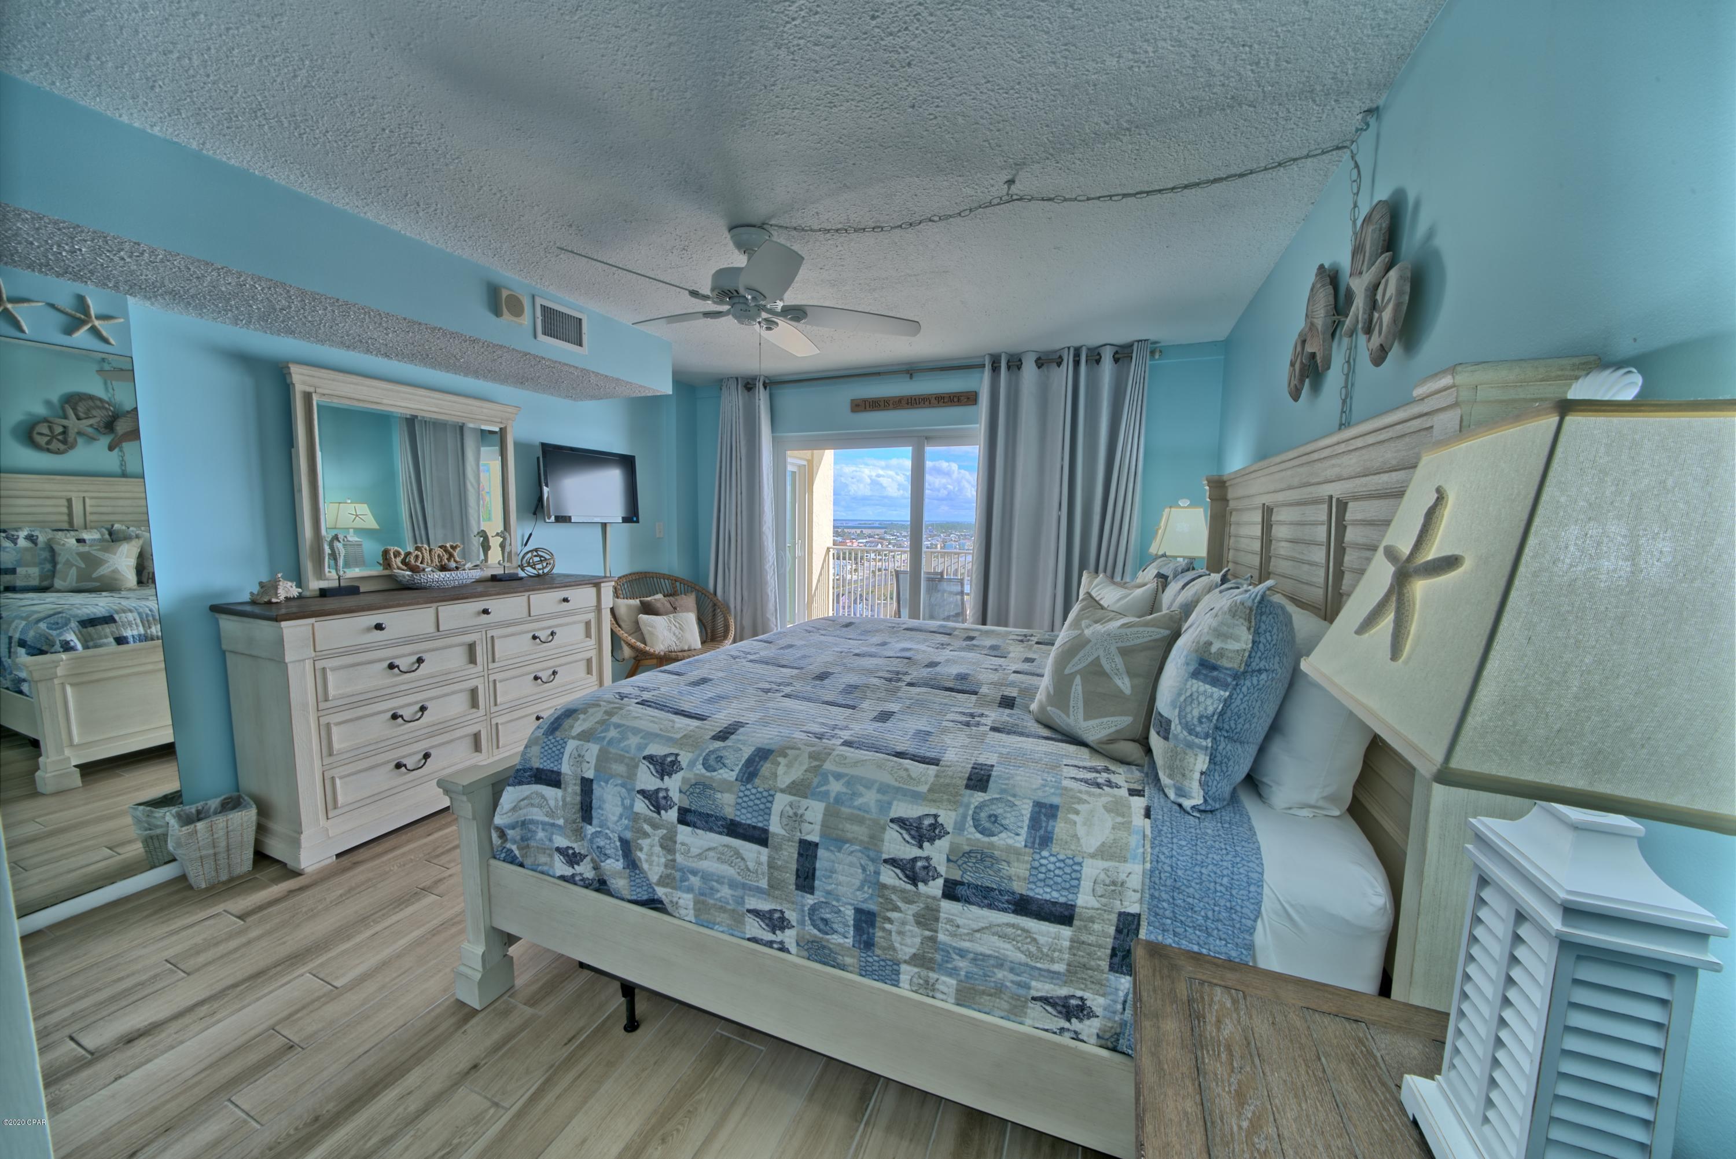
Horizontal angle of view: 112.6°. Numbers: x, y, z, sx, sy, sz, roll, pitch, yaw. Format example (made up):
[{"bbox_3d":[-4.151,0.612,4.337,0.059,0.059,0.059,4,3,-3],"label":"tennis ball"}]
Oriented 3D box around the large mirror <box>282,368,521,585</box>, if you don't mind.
[{"bbox_3d":[-2.266,-0.464,2.994,0.070,0.997,1.037,3,6,22],"label":"large mirror"}]

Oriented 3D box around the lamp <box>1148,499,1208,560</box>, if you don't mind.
[{"bbox_3d":[1.684,-0.051,3.130,0.272,0.755,0.373,3,6,22],"label":"lamp"}]

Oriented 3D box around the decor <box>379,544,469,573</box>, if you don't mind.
[{"bbox_3d":[-2.187,-0.111,2.871,0.081,0.126,0.373,3,6,22],"label":"decor"}]

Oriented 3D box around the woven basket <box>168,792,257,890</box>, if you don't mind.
[{"bbox_3d":[-2.555,1.036,2.265,0.235,0.250,0.205,4,7,34],"label":"woven basket"}]

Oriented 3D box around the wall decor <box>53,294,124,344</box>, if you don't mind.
[{"bbox_3d":[-2.661,-0.892,1.984,0.025,0.151,0.151,3,6,22],"label":"wall decor"}]

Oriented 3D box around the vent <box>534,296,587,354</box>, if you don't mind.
[{"bbox_3d":[-1.566,-1.301,2.979,0.025,0.203,0.306,3,6,22],"label":"vent"}]

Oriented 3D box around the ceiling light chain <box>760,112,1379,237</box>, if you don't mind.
[{"bbox_3d":[0.496,-1.265,1.914,1.900,0.130,0.060,3,6,22],"label":"ceiling light chain"}]

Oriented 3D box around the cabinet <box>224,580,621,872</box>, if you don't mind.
[{"bbox_3d":[-2.103,0.558,3.016,0.473,1.017,1.586,3,6,22],"label":"cabinet"}]

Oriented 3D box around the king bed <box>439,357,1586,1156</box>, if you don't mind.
[{"bbox_3d":[0.227,0.379,2.161,2.260,1.606,2.080,3,6,22],"label":"king bed"}]

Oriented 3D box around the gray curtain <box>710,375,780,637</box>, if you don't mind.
[{"bbox_3d":[-0.974,-0.310,4.514,0.624,2.407,0.151,3,6,22],"label":"gray curtain"}]

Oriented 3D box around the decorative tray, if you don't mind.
[{"bbox_3d":[-2.136,0.002,2.905,0.232,0.101,0.413,3,6,22],"label":"decorative tray"}]

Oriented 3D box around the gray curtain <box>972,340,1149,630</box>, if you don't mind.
[{"bbox_3d":[1.232,-0.261,3.863,1.050,2.480,0.160,3,6,22],"label":"gray curtain"}]

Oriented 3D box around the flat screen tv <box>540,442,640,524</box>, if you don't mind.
[{"bbox_3d":[-1.861,-0.625,3.886,0.080,0.475,0.765,3,6,22],"label":"flat screen tv"}]

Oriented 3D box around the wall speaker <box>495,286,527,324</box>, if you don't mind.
[{"bbox_3d":[-1.609,-1.234,2.621,0.045,0.126,0.121,3,6,22],"label":"wall speaker"}]

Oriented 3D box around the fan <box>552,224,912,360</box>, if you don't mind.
[{"bbox_3d":[-0.452,-1.138,2.192,1.289,0.342,1.289,3,6,22],"label":"fan"}]

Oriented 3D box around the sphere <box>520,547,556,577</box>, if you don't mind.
[{"bbox_3d":[-1.982,-0.110,3.480,0.180,0.180,0.180,3,6,22],"label":"sphere"}]

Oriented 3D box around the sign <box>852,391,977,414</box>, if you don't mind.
[{"bbox_3d":[0.314,-1.275,4.173,0.955,0.103,0.025,3,6,22],"label":"sign"}]

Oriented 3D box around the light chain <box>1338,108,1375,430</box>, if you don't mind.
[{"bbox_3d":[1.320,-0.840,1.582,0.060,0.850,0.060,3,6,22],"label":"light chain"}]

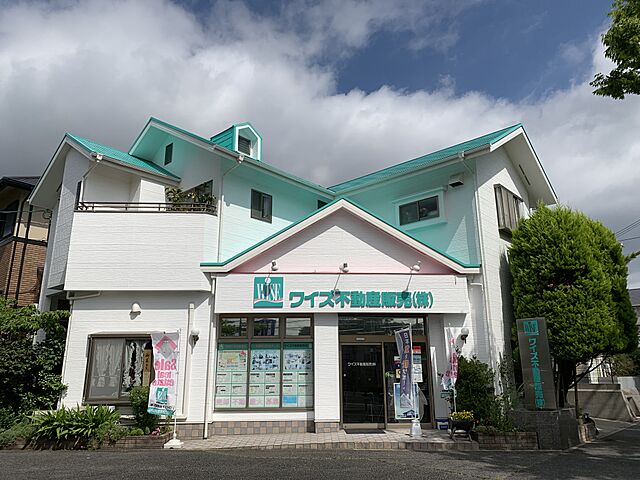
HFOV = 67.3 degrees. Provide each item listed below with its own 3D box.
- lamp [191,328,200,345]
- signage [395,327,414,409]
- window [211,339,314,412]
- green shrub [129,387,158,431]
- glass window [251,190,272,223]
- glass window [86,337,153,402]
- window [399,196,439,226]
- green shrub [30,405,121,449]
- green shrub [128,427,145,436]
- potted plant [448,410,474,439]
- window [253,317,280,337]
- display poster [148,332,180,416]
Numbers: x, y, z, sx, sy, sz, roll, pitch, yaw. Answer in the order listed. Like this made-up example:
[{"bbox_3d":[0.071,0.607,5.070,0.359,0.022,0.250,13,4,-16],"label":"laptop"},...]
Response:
[{"bbox_3d":[-2.926,2.256,11.298,0.200,0.360,0.230,0,-14,0],"label":"lamp"},{"bbox_3d":[2.021,3.038,11.455,0.460,1.800,0.100,-9,-18,29],"label":"signage"},{"bbox_3d":[-1.386,3.370,11.990,2.440,1.669,0.120,0,-16,-3],"label":"window"},{"bbox_3d":[-3.808,3.657,10.371,0.620,0.930,0.600,0,-14,0],"label":"green shrub"},{"bbox_3d":[-1.675,-0.957,13.880,0.100,0.870,0.786,-14,-21,40],"label":"glass window"},{"bbox_3d":[-4.588,2.993,11.111,1.570,1.520,0.150,0,-14,0],"label":"glass window"},{"bbox_3d":[2.807,-0.808,13.728,0.100,0.610,1.300,14,-20,-43],"label":"window"},{"bbox_3d":[-5.396,4.124,10.630,1.850,0.920,0.750,0,-16,-3],"label":"green shrub"},{"bbox_3d":[-4.047,4.224,10.602,0.320,0.210,0.280,0,-16,-3],"label":"green shrub"},{"bbox_3d":[2.931,3.832,9.956,0.520,0.540,0.450,0,-14,0],"label":"potted plant"},{"bbox_3d":[-1.296,2.103,11.645,0.650,0.460,0.100,0,-14,0],"label":"window"},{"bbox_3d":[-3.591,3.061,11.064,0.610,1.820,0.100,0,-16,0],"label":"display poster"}]

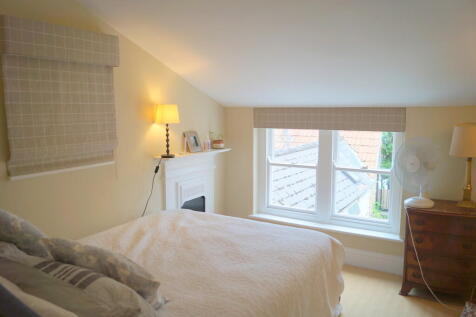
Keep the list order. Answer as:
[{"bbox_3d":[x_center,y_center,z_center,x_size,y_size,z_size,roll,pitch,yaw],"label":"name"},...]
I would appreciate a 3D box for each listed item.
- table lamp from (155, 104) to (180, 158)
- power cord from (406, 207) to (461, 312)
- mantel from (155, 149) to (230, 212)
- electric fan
[{"bbox_3d":[-0.609,-0.235,3.083,0.216,0.457,0.216,0,7,0],"label":"table lamp"},{"bbox_3d":[1.534,0.792,2.850,0.431,0.735,0.157,4,8,29],"label":"power cord"},{"bbox_3d":[-0.408,0.505,3.559,0.245,1.133,0.931,4,8,29],"label":"mantel"},{"bbox_3d":[1.501,0.110,2.996,0.284,0.589,0.402,-4,9,-31],"label":"electric fan"}]

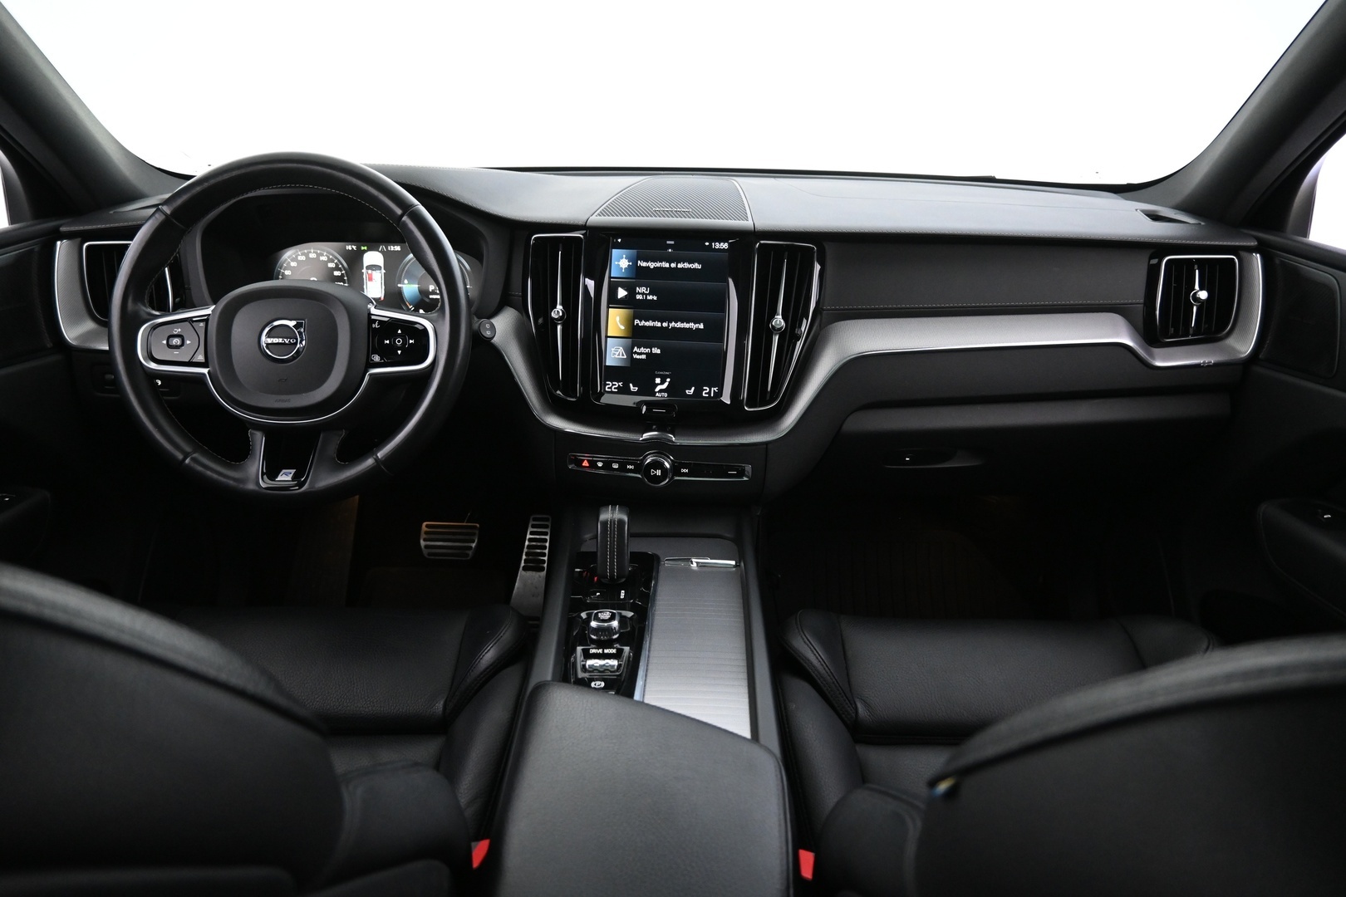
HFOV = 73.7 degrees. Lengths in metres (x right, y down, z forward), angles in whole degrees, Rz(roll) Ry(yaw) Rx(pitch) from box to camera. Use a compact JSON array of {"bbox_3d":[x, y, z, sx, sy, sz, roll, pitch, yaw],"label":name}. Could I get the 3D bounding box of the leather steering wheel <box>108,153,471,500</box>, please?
[{"bbox_3d":[-0.401,-0.128,0.958,0.373,0.368,0.090,0,-2,-1],"label":"leather steering wheel"}]

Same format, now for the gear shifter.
[{"bbox_3d":[-0.062,0.097,0.937,0.036,0.086,0.047,1,22,0],"label":"gear shifter"}]

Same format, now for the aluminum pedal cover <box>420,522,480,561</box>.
[{"bbox_3d":[-0.359,0.149,1.443,0.094,0.064,0.030,1,-13,0],"label":"aluminum pedal cover"}]

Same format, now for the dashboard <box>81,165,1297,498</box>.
[{"bbox_3d":[-0.021,-0.196,1.260,1.470,0.335,0.580,1,22,0],"label":"dashboard"}]

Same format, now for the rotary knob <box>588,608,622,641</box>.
[{"bbox_3d":[-0.064,0.163,0.838,0.029,0.022,0.029,1,22,0],"label":"rotary knob"}]

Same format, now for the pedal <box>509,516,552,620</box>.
[{"bbox_3d":[-0.245,0.201,1.544,0.054,0.185,0.030,5,-8,1],"label":"pedal"}]

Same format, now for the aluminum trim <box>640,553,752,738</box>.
[{"bbox_3d":[0.021,0.173,0.849,0.090,0.020,0.289,1,22,0],"label":"aluminum trim"}]

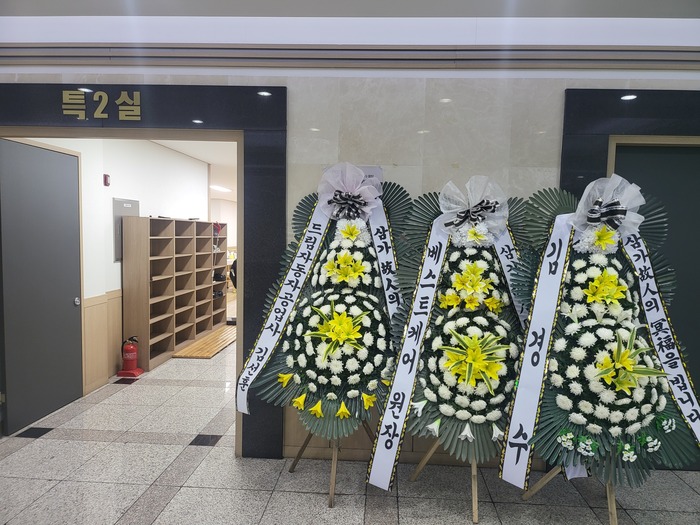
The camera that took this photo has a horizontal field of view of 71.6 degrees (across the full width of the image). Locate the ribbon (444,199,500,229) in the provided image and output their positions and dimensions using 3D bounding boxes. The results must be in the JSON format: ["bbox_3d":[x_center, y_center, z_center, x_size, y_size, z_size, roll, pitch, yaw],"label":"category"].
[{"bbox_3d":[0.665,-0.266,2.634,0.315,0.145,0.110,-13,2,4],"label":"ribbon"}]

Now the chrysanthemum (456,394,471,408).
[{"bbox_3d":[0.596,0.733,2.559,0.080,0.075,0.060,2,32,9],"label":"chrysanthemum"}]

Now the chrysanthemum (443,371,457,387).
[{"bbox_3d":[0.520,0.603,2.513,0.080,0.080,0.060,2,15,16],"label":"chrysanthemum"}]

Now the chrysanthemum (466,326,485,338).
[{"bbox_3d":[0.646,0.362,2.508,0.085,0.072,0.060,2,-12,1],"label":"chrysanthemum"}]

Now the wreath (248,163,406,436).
[{"bbox_3d":[-0.102,0.228,2.837,0.941,1.607,0.420,2,3,3],"label":"wreath"}]

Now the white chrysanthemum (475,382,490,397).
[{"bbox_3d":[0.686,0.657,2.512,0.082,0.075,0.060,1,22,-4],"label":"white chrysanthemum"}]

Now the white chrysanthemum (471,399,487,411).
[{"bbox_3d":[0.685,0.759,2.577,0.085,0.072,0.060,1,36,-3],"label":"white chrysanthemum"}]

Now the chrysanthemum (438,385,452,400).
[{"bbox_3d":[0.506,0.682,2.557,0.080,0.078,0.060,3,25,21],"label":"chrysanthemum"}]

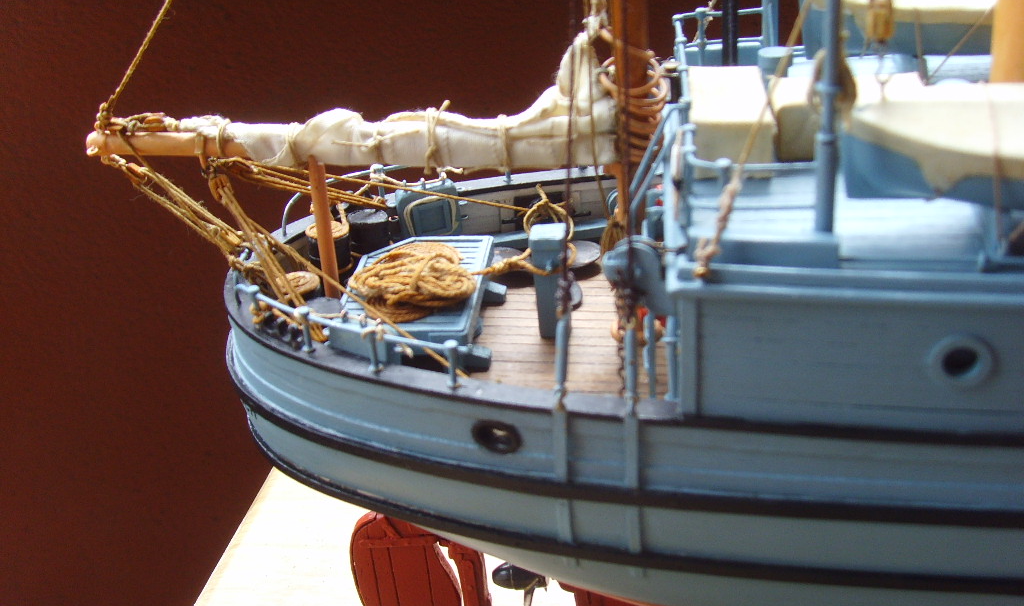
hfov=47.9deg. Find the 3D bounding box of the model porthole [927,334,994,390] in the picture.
[{"bbox_3d":[0.072,0.009,0.184,0.010,0.010,0.002,0,24,9],"label":"model porthole"}]

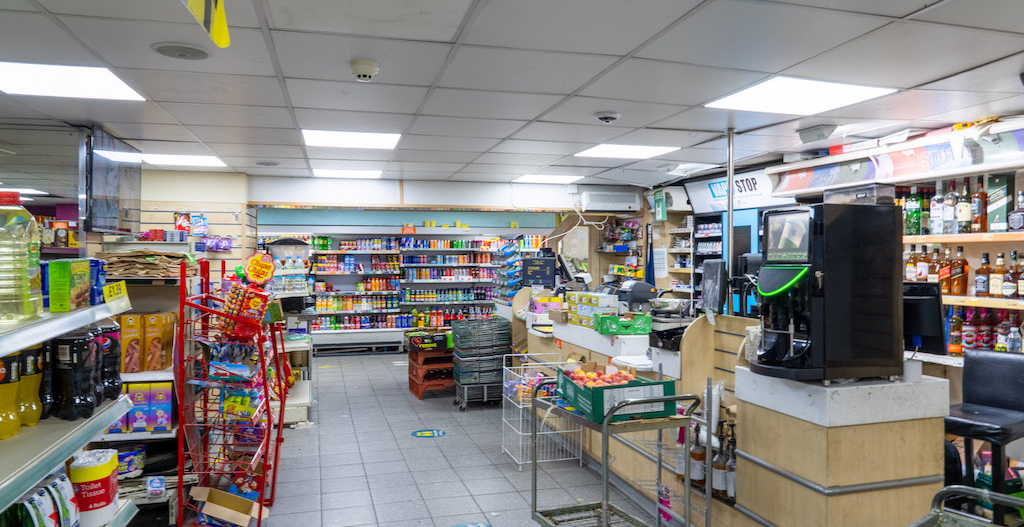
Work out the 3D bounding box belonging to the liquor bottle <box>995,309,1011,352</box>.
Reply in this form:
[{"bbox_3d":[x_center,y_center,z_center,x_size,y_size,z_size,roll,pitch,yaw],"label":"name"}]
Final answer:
[{"bbox_3d":[2.553,0.375,3.550,0.077,0.290,0.077,0,0,-37],"label":"liquor bottle"}]

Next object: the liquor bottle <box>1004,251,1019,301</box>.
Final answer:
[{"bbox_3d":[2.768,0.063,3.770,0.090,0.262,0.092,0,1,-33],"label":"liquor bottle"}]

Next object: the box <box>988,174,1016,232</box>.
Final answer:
[{"bbox_3d":[2.584,-0.316,3.600,0.087,0.302,0.087,0,1,-28],"label":"box"}]

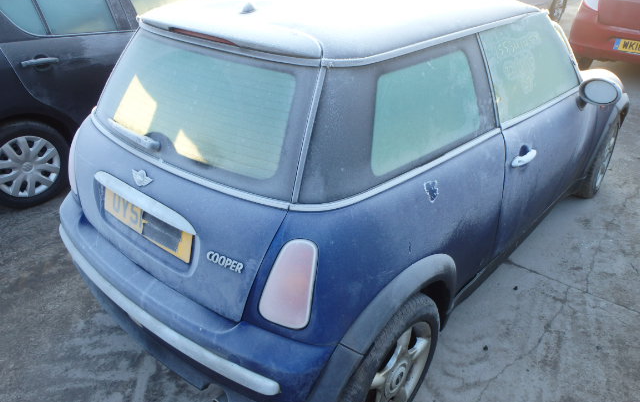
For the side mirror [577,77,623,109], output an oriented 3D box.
[{"bbox_3d":[1.305,-0.512,2.406,0.190,0.140,0.125,23,36,35],"label":"side mirror"}]

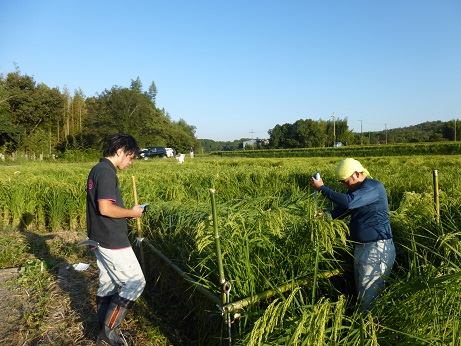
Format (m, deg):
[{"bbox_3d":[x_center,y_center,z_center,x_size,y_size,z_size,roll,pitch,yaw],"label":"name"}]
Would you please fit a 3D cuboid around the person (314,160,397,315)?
[{"bbox_3d":[1.084,0.695,2.865,0.660,1.640,0.500,-3,5,-10],"label":"person"}]

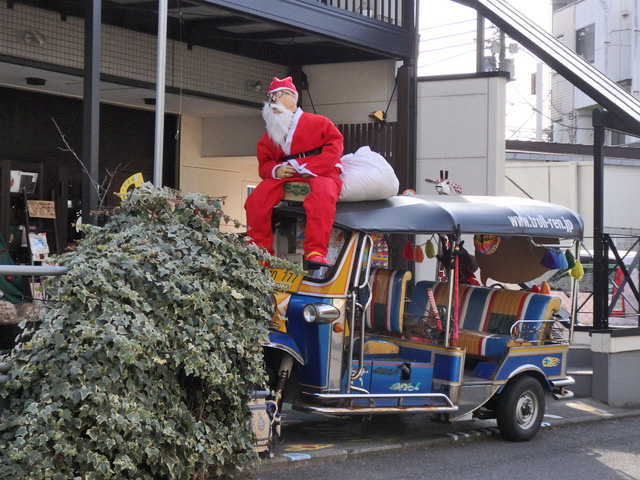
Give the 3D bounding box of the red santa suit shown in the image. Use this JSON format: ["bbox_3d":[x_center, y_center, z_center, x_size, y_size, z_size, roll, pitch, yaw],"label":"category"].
[{"bbox_3d":[-0.183,-0.397,9.310,0.620,1.050,0.600,0,-1,38],"label":"red santa suit"}]

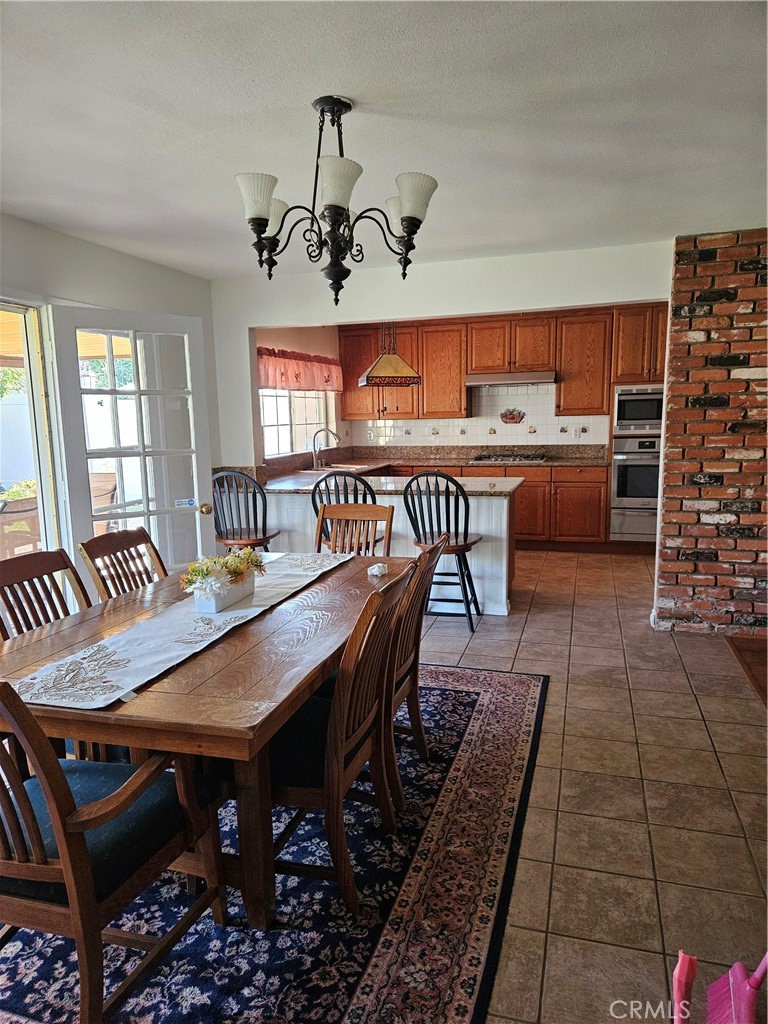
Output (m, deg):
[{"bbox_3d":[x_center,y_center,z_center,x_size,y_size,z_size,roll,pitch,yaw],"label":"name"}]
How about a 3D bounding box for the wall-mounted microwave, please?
[{"bbox_3d":[2.664,-1.017,6.781,0.687,0.479,0.450,1,9,17],"label":"wall-mounted microwave"}]

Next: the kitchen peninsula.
[{"bbox_3d":[0.096,0.225,5.596,2.000,0.925,0.953,1,9,17],"label":"kitchen peninsula"}]

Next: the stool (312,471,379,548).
[{"bbox_3d":[-0.224,0.247,4.890,0.450,1.106,0.520,1,9,13],"label":"stool"}]

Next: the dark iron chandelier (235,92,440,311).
[{"bbox_3d":[-0.164,-1.009,2.245,0.660,0.626,0.680,-2,9,-1],"label":"dark iron chandelier"}]

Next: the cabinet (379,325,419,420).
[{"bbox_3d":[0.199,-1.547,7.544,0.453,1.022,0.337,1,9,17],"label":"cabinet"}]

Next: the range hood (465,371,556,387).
[{"bbox_3d":[1.349,-1.394,7.135,0.913,0.131,0.493,1,9,17],"label":"range hood"}]

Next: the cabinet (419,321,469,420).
[{"bbox_3d":[0.673,-1.537,7.400,0.539,1.022,0.337,1,9,17],"label":"cabinet"}]

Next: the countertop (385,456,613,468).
[{"bbox_3d":[1.217,-0.521,7.233,2.231,0.040,0.655,1,9,17],"label":"countertop"}]

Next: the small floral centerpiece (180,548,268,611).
[{"bbox_3d":[-0.632,0.280,2.756,0.170,0.177,0.340,1,9,17],"label":"small floral centerpiece"}]

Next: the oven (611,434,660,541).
[{"bbox_3d":[2.604,-0.249,6.806,0.617,1.002,0.604,1,9,17],"label":"oven"}]

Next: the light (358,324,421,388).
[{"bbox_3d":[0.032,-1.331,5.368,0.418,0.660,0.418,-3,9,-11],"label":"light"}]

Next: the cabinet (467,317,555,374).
[{"bbox_3d":[1.383,-1.774,7.322,0.916,0.578,0.335,1,9,17],"label":"cabinet"}]

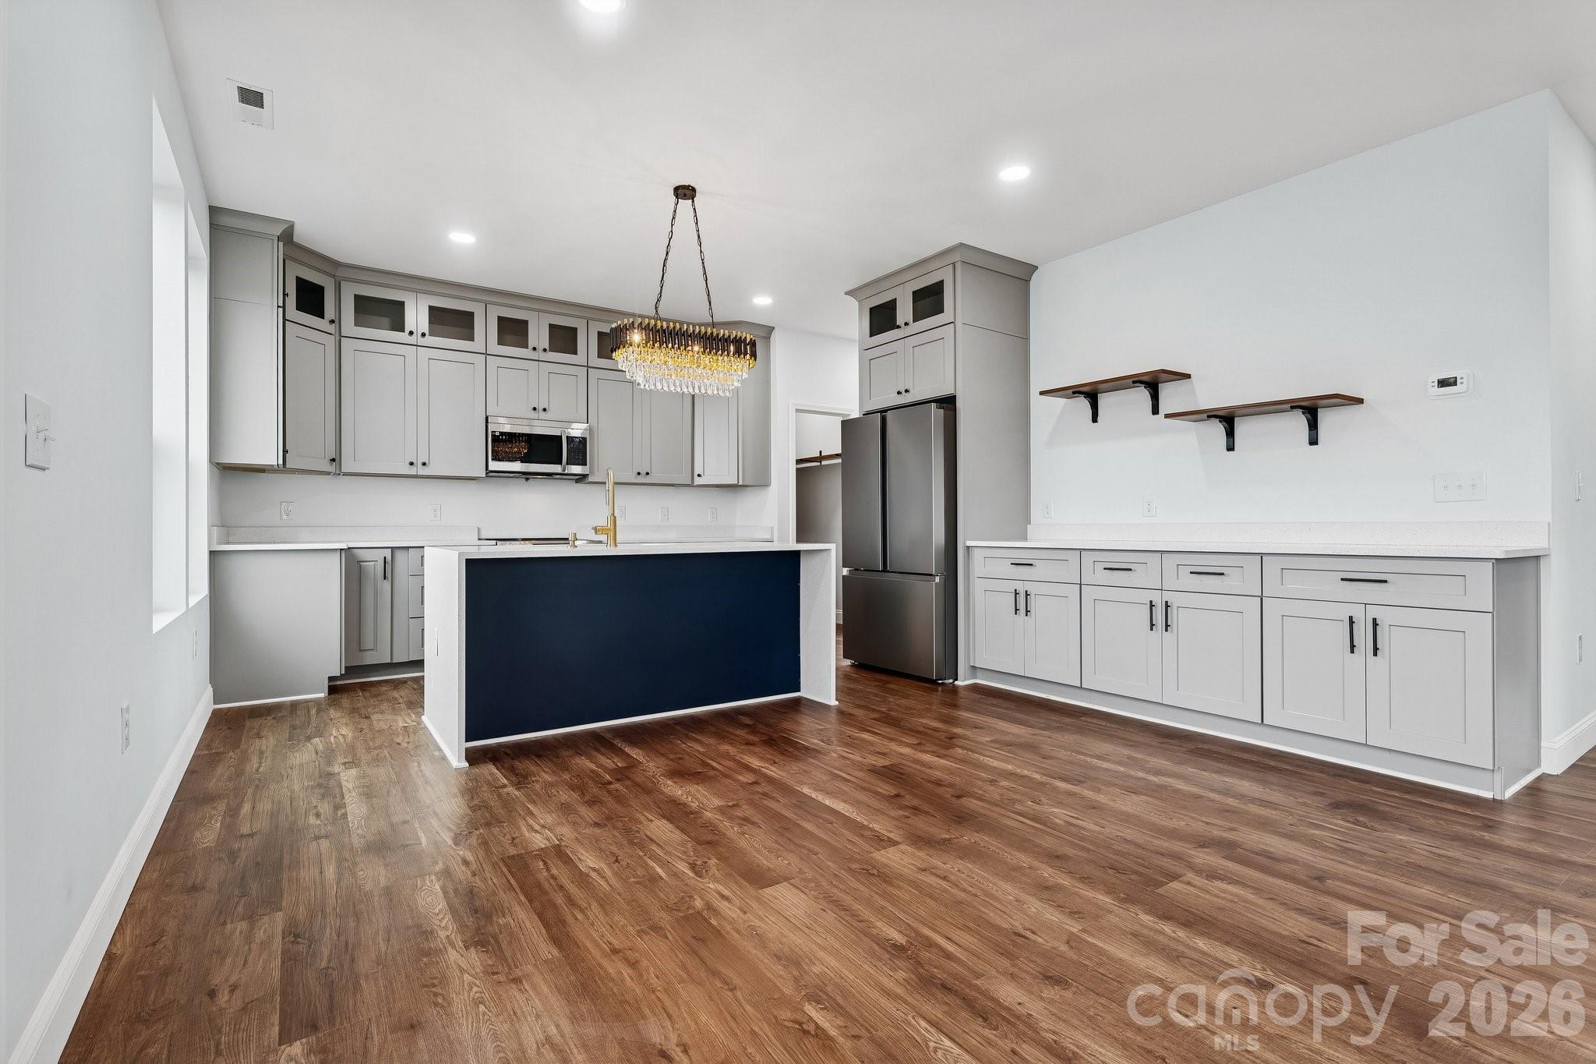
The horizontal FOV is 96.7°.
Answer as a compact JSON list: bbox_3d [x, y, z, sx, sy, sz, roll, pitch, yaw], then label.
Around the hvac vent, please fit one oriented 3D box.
[{"bbox_3d":[-2.251,-1.756,2.931,0.145,0.018,0.330,0,0,-35],"label":"hvac vent"}]

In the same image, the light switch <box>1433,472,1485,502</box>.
[{"bbox_3d":[2.862,-0.192,3.068,0.012,0.117,0.165,0,0,-36],"label":"light switch"}]

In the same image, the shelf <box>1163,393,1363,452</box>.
[{"bbox_3d":[2.324,-0.530,3.592,0.270,0.200,0.785,0,0,-36],"label":"shelf"}]

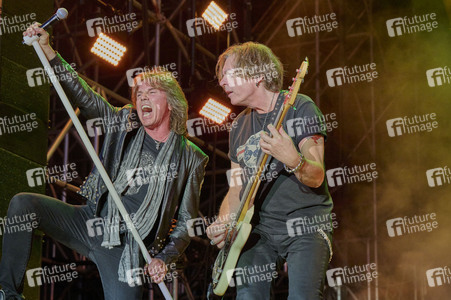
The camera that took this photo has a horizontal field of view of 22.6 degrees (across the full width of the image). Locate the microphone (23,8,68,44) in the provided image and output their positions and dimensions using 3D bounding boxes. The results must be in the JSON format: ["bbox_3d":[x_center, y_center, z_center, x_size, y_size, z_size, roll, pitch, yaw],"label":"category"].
[{"bbox_3d":[-0.809,-0.551,5.050,0.250,0.051,0.051,-37,0,5],"label":"microphone"}]

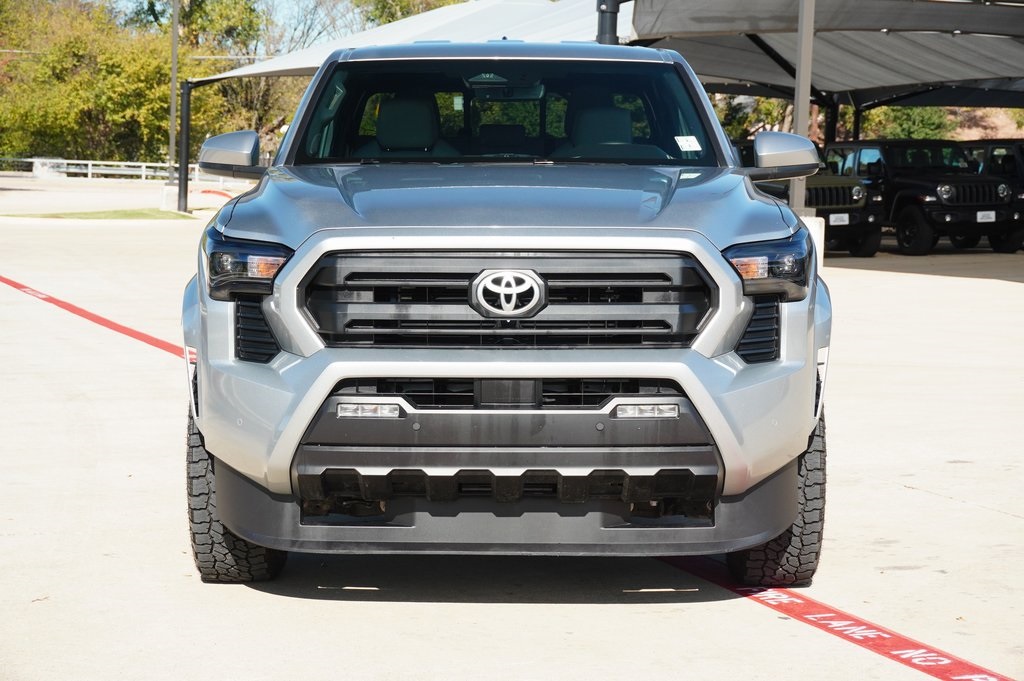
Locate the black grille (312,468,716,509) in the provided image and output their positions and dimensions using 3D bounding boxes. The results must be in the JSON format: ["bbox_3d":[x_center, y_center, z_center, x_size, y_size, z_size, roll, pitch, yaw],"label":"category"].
[{"bbox_3d":[0.004,0.407,5.630,1.110,0.115,0.100,0,5,0],"label":"black grille"}]

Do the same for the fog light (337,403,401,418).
[{"bbox_3d":[-0.396,0.193,5.650,0.176,0.044,0.060,0,5,0],"label":"fog light"}]

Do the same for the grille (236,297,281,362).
[{"bbox_3d":[-0.701,-0.029,5.641,0.137,0.181,0.100,0,4,0],"label":"grille"}]

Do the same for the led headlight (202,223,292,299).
[{"bbox_3d":[-0.737,-0.213,5.711,0.285,0.210,0.310,0,4,0],"label":"led headlight"}]

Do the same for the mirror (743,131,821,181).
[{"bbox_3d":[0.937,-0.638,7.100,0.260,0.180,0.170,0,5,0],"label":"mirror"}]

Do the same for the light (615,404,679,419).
[{"bbox_3d":[0.371,0.196,5.650,0.176,0.044,0.060,0,5,0],"label":"light"}]

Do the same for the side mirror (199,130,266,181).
[{"bbox_3d":[-0.966,-0.642,7.100,0.250,0.180,0.170,0,5,0],"label":"side mirror"}]

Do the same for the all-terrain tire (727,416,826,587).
[{"bbox_3d":[0.792,0.355,6.392,0.268,0.800,0.800,0,4,0],"label":"all-terrain tire"}]

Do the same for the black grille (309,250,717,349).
[{"bbox_3d":[-0.009,-0.110,5.556,1.126,0.268,0.145,0,4,0],"label":"black grille"}]

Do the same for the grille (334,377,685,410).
[{"bbox_3d":[-0.007,0.147,5.670,0.970,0.095,0.100,0,5,0],"label":"grille"}]

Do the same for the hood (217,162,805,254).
[{"bbox_3d":[-0.011,-0.416,6.156,1.600,0.265,1.300,0,4,0],"label":"hood"}]

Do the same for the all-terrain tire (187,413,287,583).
[{"bbox_3d":[-0.826,0.346,6.381,0.268,0.800,0.800,0,4,0],"label":"all-terrain tire"}]

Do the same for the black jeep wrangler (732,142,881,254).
[{"bbox_3d":[4.349,-2.397,34.193,1.880,1.860,4.700,0,5,-18],"label":"black jeep wrangler"}]

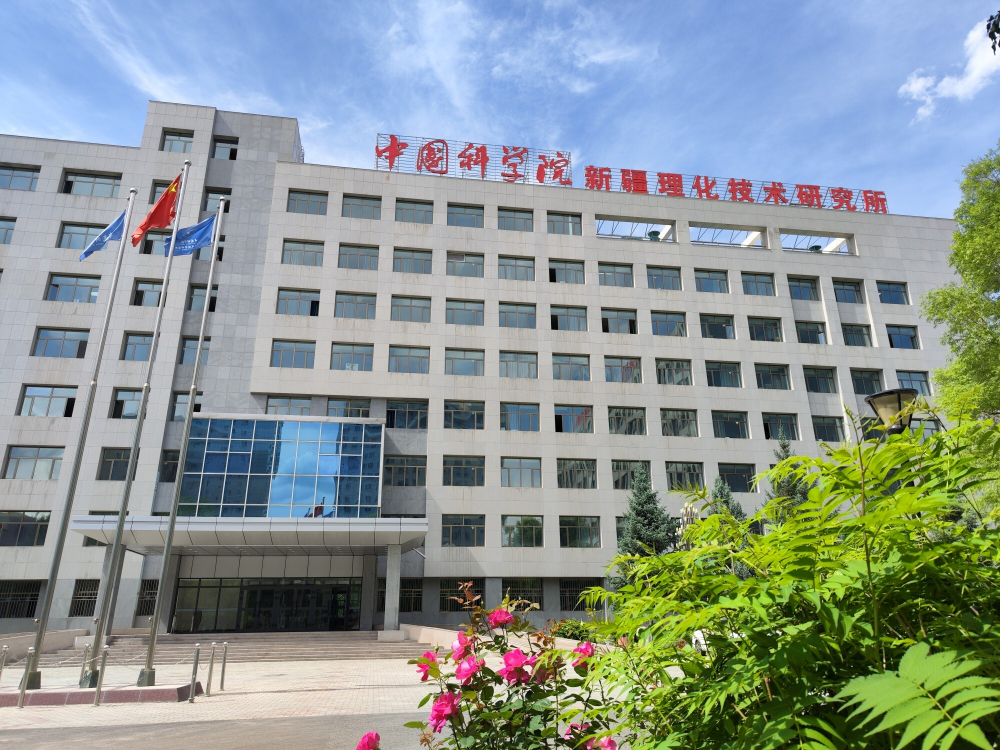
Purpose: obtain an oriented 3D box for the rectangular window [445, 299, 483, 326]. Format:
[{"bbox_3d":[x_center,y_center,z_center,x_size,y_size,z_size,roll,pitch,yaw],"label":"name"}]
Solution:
[{"bbox_3d":[-2.346,-4.272,47.033,2.591,1.889,0.150,3,-20,-9],"label":"rectangular window"}]

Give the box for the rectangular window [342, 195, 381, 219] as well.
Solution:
[{"bbox_3d":[-9.616,-11.705,48.485,2.591,1.889,0.150,3,-20,-9],"label":"rectangular window"}]

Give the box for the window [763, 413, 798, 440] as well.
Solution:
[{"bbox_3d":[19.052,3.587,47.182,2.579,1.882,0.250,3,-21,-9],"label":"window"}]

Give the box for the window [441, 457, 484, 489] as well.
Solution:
[{"bbox_3d":[-2.207,6.020,42.922,2.600,1.900,0.200,3,-20,-9],"label":"window"}]

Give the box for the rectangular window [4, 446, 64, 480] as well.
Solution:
[{"bbox_3d":[-26.321,5.079,39.488,2.811,1.793,0.200,3,-20,-9],"label":"rectangular window"}]

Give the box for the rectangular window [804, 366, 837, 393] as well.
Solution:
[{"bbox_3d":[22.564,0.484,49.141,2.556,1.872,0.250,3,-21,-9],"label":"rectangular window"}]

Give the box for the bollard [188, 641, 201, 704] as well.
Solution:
[{"bbox_3d":[-5.589,5.448,12.695,0.110,1.000,0.110,3,-20,-9],"label":"bollard"}]

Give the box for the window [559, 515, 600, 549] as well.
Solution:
[{"bbox_3d":[4.877,9.740,42.968,2.515,1.806,0.200,3,-20,-9],"label":"window"}]

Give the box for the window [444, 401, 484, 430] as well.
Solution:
[{"bbox_3d":[-2.280,2.650,44.347,2.595,1.908,0.200,3,-21,-9],"label":"window"}]

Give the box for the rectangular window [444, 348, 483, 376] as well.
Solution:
[{"bbox_3d":[-2.291,-0.751,45.363,2.600,1.900,0.200,3,-20,-9],"label":"rectangular window"}]

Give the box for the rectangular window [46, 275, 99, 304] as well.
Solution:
[{"bbox_3d":[-26.459,-5.276,43.183,2.887,1.893,0.200,3,-21,-9],"label":"rectangular window"}]

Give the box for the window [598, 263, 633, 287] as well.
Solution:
[{"bbox_3d":[8.635,-7.364,51.789,2.724,1.993,0.250,3,-20,-9],"label":"window"}]

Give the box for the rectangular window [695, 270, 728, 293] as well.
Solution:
[{"bbox_3d":[15.389,-6.742,50.817,2.515,1.806,0.200,3,-20,-9],"label":"rectangular window"}]

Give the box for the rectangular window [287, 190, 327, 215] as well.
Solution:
[{"bbox_3d":[-13.242,-11.869,47.913,2.591,1.889,0.150,3,-20,-9],"label":"rectangular window"}]

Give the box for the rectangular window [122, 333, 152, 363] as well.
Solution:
[{"bbox_3d":[-22.000,-1.561,42.749,1.938,1.793,0.200,3,-20,-9],"label":"rectangular window"}]

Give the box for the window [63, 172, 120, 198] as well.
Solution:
[{"bbox_3d":[-26.823,-12.532,45.566,3.554,1.876,0.150,3,-20,-9],"label":"window"}]

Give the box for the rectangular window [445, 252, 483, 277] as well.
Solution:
[{"bbox_3d":[-2.387,-7.673,48.270,2.591,1.889,0.150,3,-20,-9],"label":"rectangular window"}]

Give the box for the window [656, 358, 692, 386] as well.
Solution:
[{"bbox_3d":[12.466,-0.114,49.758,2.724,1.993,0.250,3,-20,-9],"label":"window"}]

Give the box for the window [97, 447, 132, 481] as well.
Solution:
[{"bbox_3d":[-21.934,5.156,39.944,2.023,1.859,0.150,3,-20,-9],"label":"window"}]

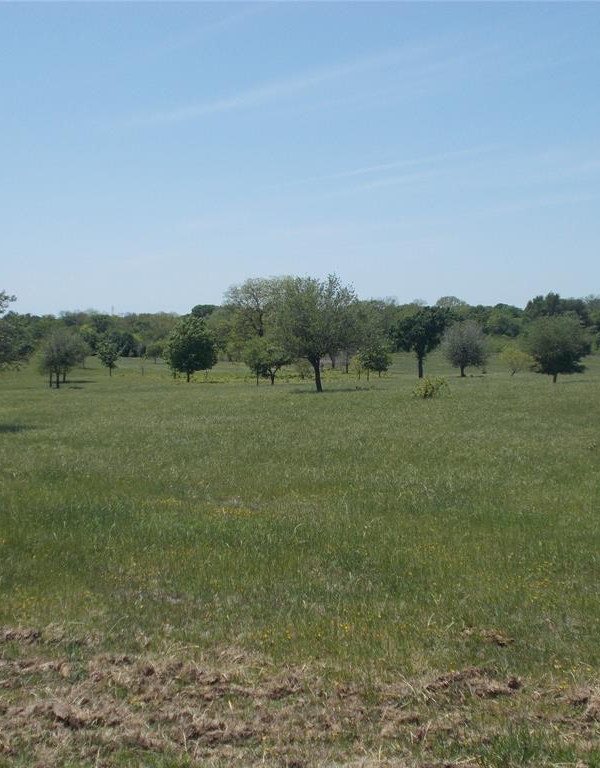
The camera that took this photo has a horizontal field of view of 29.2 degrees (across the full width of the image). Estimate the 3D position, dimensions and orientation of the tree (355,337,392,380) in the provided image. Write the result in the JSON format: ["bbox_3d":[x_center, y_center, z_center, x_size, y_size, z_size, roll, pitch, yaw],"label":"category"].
[{"bbox_3d":[4.705,-1.632,73.846,2.432,2.816,2.238,0,2,4],"label":"tree"}]

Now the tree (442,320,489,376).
[{"bbox_3d":[12.080,-2.591,84.211,3.358,4.088,3.089,0,2,8],"label":"tree"}]

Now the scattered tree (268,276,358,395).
[{"bbox_3d":[0.631,-2.361,53.933,4.020,5.516,3.699,0,2,1],"label":"scattered tree"}]

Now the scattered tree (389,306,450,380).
[{"bbox_3d":[8.219,-2.899,78.689,4.092,5.047,3.765,0,2,6],"label":"scattered tree"}]

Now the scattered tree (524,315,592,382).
[{"bbox_3d":[15.466,-2.141,69.565,4.100,4.100,3.772,0,2,13],"label":"scattered tree"}]

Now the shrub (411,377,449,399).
[{"bbox_3d":[5.484,0.147,48.485,1.513,0.925,1.392,0,2,6],"label":"shrub"}]

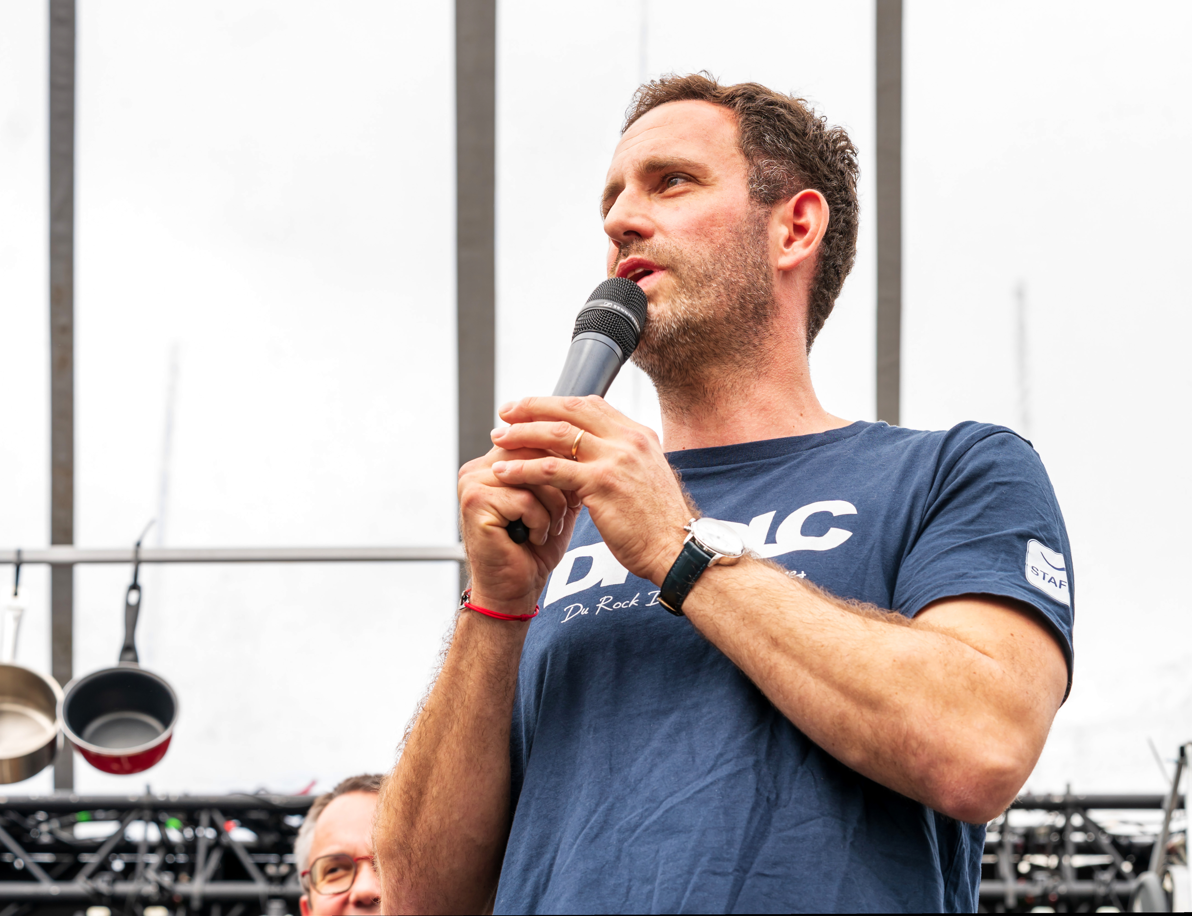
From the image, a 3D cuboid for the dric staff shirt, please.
[{"bbox_3d":[0.108,0.297,1.775,0.490,0.680,0.280,-13,-23,35],"label":"dric staff shirt"}]

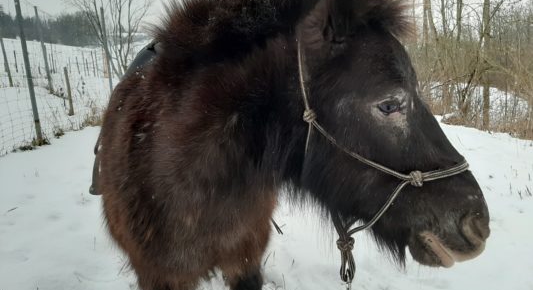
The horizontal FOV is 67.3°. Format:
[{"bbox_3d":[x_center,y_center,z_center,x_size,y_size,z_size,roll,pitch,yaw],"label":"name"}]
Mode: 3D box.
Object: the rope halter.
[{"bbox_3d":[0.224,0.018,0.780,0.320,0.440,0.190,-1,11,12],"label":"rope halter"}]

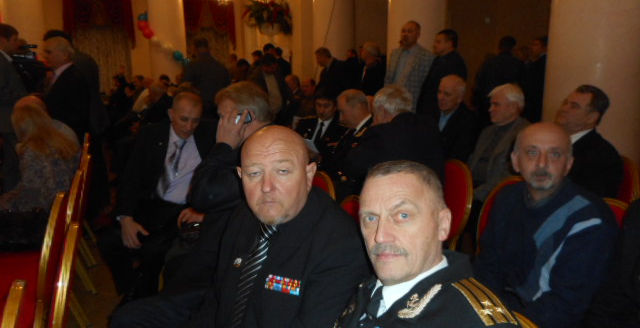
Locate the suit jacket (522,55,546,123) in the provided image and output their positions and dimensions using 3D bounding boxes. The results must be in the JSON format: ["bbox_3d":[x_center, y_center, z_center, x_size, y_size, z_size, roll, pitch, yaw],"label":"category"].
[{"bbox_3d":[2.426,-0.798,4.950,0.320,0.750,0.500,-7,14,-25],"label":"suit jacket"}]

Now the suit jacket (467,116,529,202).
[{"bbox_3d":[1.040,0.009,2.620,0.380,0.620,0.500,-8,14,-29],"label":"suit jacket"}]

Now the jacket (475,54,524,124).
[{"bbox_3d":[1.784,-0.726,4.627,0.520,0.740,0.310,1,12,9],"label":"jacket"}]

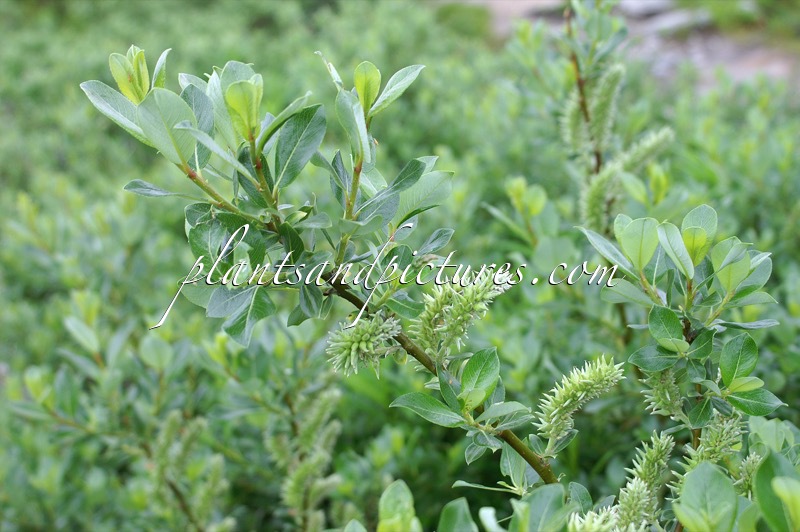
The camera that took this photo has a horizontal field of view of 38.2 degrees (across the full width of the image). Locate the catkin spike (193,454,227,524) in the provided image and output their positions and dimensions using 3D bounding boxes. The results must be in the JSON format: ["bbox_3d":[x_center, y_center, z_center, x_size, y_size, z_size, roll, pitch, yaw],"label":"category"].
[{"bbox_3d":[-0.157,0.184,0.950,0.018,0.061,0.018,17,-13,-6],"label":"catkin spike"}]

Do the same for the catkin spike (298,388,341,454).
[{"bbox_3d":[-0.063,0.121,0.900,0.018,0.057,0.018,28,-9,0],"label":"catkin spike"}]

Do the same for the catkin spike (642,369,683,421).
[{"bbox_3d":[0.124,0.060,0.545,0.018,0.029,0.018,-20,-10,10],"label":"catkin spike"}]

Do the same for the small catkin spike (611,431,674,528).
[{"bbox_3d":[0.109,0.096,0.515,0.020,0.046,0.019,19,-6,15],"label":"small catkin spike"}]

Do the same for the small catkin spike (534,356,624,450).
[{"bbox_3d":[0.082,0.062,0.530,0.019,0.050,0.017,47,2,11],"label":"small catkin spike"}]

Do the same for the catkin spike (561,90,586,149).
[{"bbox_3d":[0.129,-0.109,0.860,0.019,0.047,0.019,-2,7,9],"label":"catkin spike"}]

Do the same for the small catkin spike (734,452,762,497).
[{"bbox_3d":[0.162,0.097,0.535,0.013,0.023,0.013,18,-4,19],"label":"small catkin spike"}]

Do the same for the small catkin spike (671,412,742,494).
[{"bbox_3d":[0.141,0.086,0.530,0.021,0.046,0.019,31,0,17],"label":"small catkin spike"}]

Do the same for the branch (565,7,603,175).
[{"bbox_3d":[0.137,-0.131,0.860,0.009,0.125,0.009,-11,7,10],"label":"branch"}]

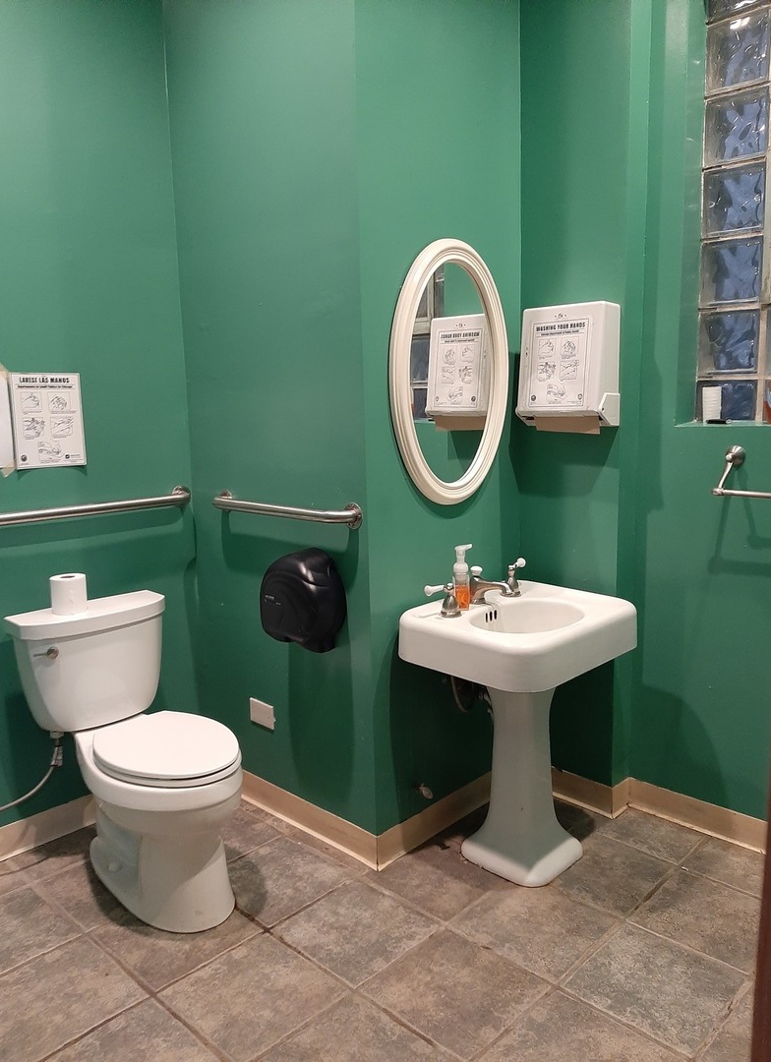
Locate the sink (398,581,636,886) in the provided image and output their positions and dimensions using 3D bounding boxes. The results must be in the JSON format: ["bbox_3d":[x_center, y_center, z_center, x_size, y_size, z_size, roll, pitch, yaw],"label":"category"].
[{"bbox_3d":[0.411,0.598,2.438,0.463,0.755,0.579,6,11,44],"label":"sink"}]

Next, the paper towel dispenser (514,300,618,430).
[{"bbox_3d":[0.568,-0.510,2.488,0.290,0.364,0.129,6,11,44],"label":"paper towel dispenser"}]

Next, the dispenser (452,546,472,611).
[{"bbox_3d":[0.231,0.137,2.395,0.058,0.198,0.055,-5,9,-26],"label":"dispenser"}]

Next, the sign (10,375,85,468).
[{"bbox_3d":[-1.031,-0.340,2.452,0.005,0.287,0.213,6,11,44],"label":"sign"}]

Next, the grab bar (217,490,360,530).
[{"bbox_3d":[-0.329,-0.062,2.441,0.690,0.076,0.071,6,11,44],"label":"grab bar"}]

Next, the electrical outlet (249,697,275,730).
[{"bbox_3d":[-0.418,0.615,2.677,0.129,0.083,0.012,6,11,44],"label":"electrical outlet"}]

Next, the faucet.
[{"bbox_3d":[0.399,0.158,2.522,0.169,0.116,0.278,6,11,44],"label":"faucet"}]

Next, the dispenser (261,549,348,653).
[{"bbox_3d":[-0.259,0.212,2.364,0.283,0.318,0.146,6,11,44],"label":"dispenser"}]

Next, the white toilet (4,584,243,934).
[{"bbox_3d":[-0.709,0.634,2.354,0.735,0.756,0.487,6,11,44],"label":"white toilet"}]

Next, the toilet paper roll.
[{"bbox_3d":[-0.970,0.194,2.440,0.113,0.106,0.113,6,11,44],"label":"toilet paper roll"}]

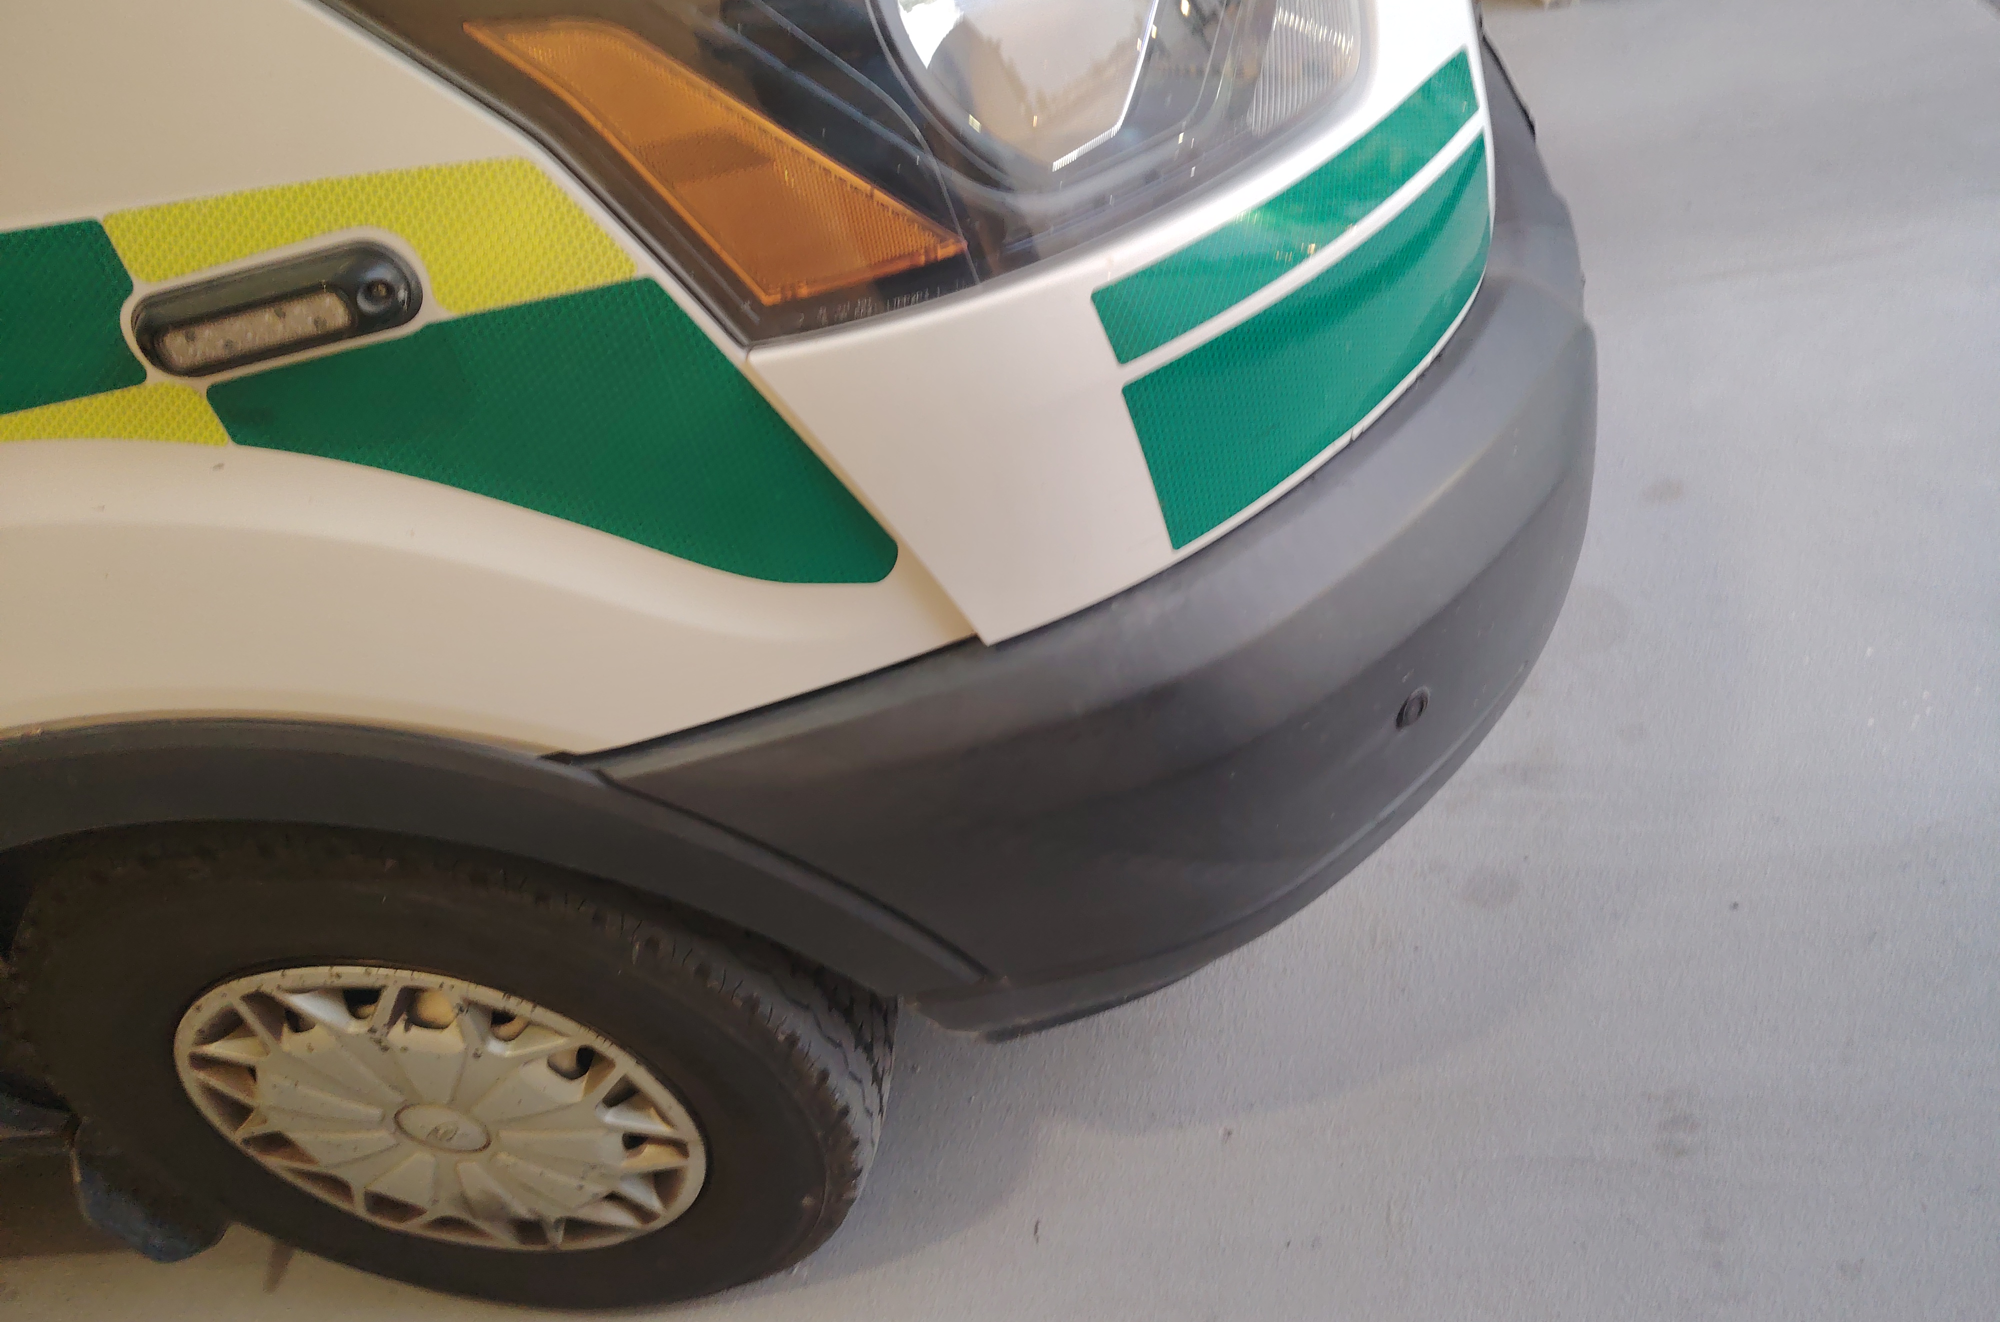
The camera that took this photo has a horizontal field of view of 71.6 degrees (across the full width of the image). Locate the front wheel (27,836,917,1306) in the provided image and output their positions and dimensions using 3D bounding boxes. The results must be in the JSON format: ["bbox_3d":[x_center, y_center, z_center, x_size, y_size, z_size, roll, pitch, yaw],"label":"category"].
[{"bbox_3d":[-0.451,0.322,1.223,0.705,0.705,0.232,-9,39,15],"label":"front wheel"}]

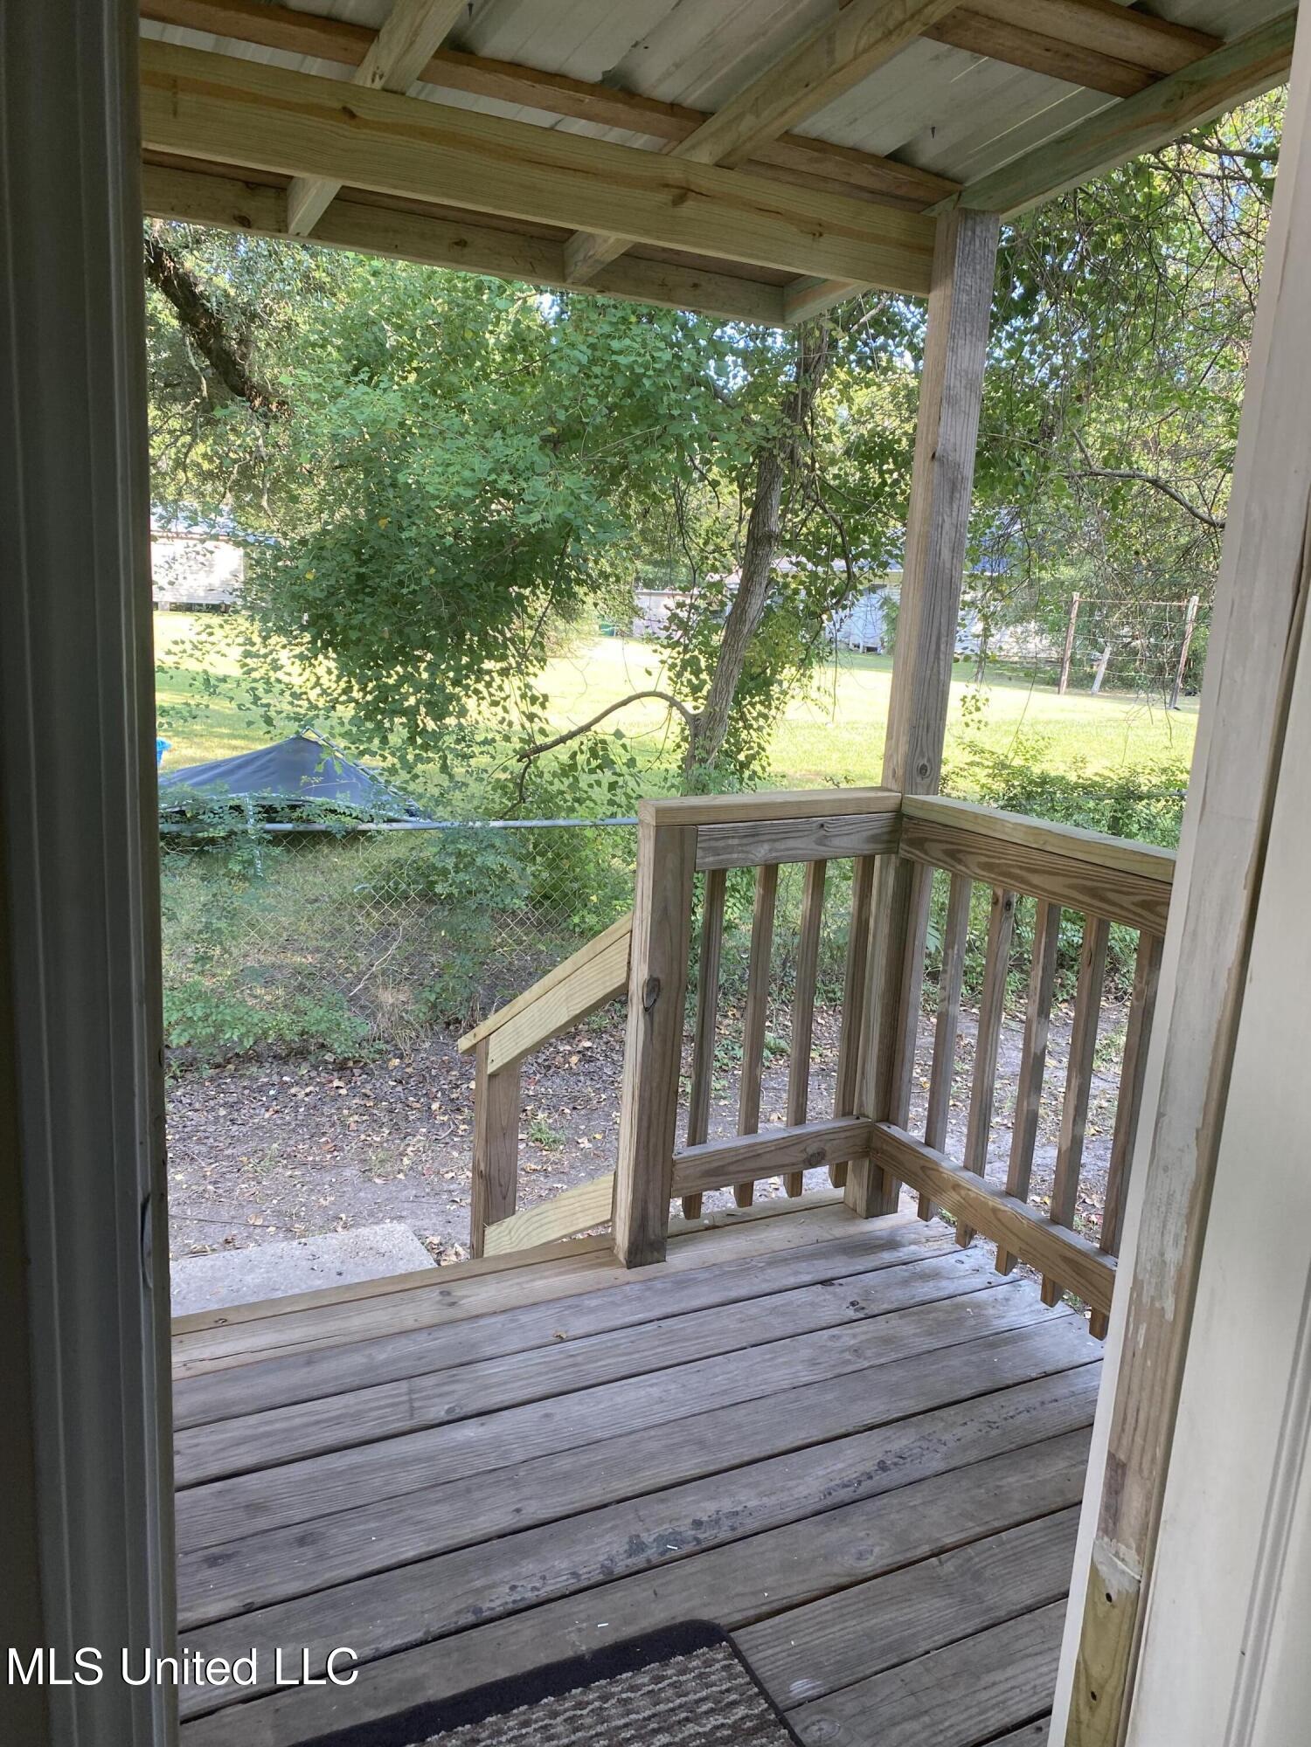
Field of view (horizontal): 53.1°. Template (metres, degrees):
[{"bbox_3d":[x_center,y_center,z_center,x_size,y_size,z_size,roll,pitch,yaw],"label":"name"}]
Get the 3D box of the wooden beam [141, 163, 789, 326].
[{"bbox_3d":[-0.477,-1.324,2.752,1.820,0.088,0.038,-3,13,-27],"label":"wooden beam"}]

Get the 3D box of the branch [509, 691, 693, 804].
[{"bbox_3d":[-0.258,-0.654,6.800,0.930,0.550,0.400,3,12,-2],"label":"branch"}]

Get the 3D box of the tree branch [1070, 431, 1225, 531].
[{"bbox_3d":[2.828,-2.243,7.500,0.950,0.500,0.400,7,13,19],"label":"tree branch"}]

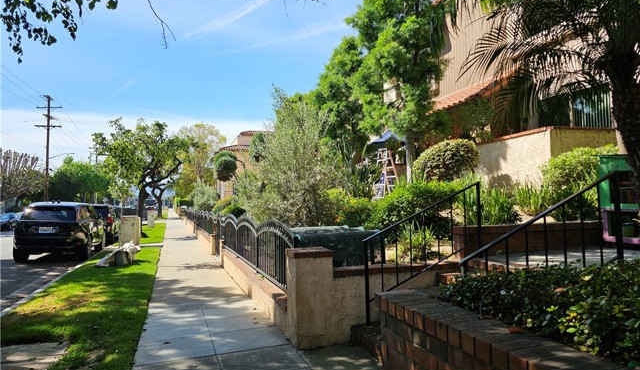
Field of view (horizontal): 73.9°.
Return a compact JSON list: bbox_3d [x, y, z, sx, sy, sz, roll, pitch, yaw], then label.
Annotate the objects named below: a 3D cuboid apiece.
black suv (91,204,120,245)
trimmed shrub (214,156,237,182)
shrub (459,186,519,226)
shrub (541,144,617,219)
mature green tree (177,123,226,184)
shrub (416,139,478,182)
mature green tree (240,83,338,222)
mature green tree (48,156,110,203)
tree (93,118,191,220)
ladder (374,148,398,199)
[{"bbox_3d":[-10.490,1.777,20.242,1.860,1.690,4.600,1,-3,-19],"label":"black suv"},{"bbox_3d":[-4.445,-0.776,20.000,1.030,1.220,1.030,-1,-3,0],"label":"trimmed shrub"},{"bbox_3d":[2.606,0.313,6.500,0.920,0.610,0.780,-1,-3,0],"label":"shrub"},{"bbox_3d":[4.280,-0.049,7.000,1.220,1.270,1.120,1,-3,-19],"label":"shrub"},{"bbox_3d":[-11.705,-1.729,42.000,4.940,8.690,4.940,-1,-3,0],"label":"mature green tree"},{"bbox_3d":[3.154,-0.573,10.600,1.600,1.120,1.520,-1,-3,0],"label":"shrub"},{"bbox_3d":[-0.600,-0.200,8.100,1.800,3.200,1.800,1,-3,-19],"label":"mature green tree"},{"bbox_3d":[-33.937,0.071,60.000,7.600,8.600,7.600,1,-3,-19],"label":"mature green tree"},{"bbox_3d":[-9.000,-0.531,21.500,5.010,5.760,4.760,-1,-3,0],"label":"tree"},{"bbox_3d":[2.143,-0.290,13.700,0.600,1.760,0.950,-3,-4,38],"label":"ladder"}]

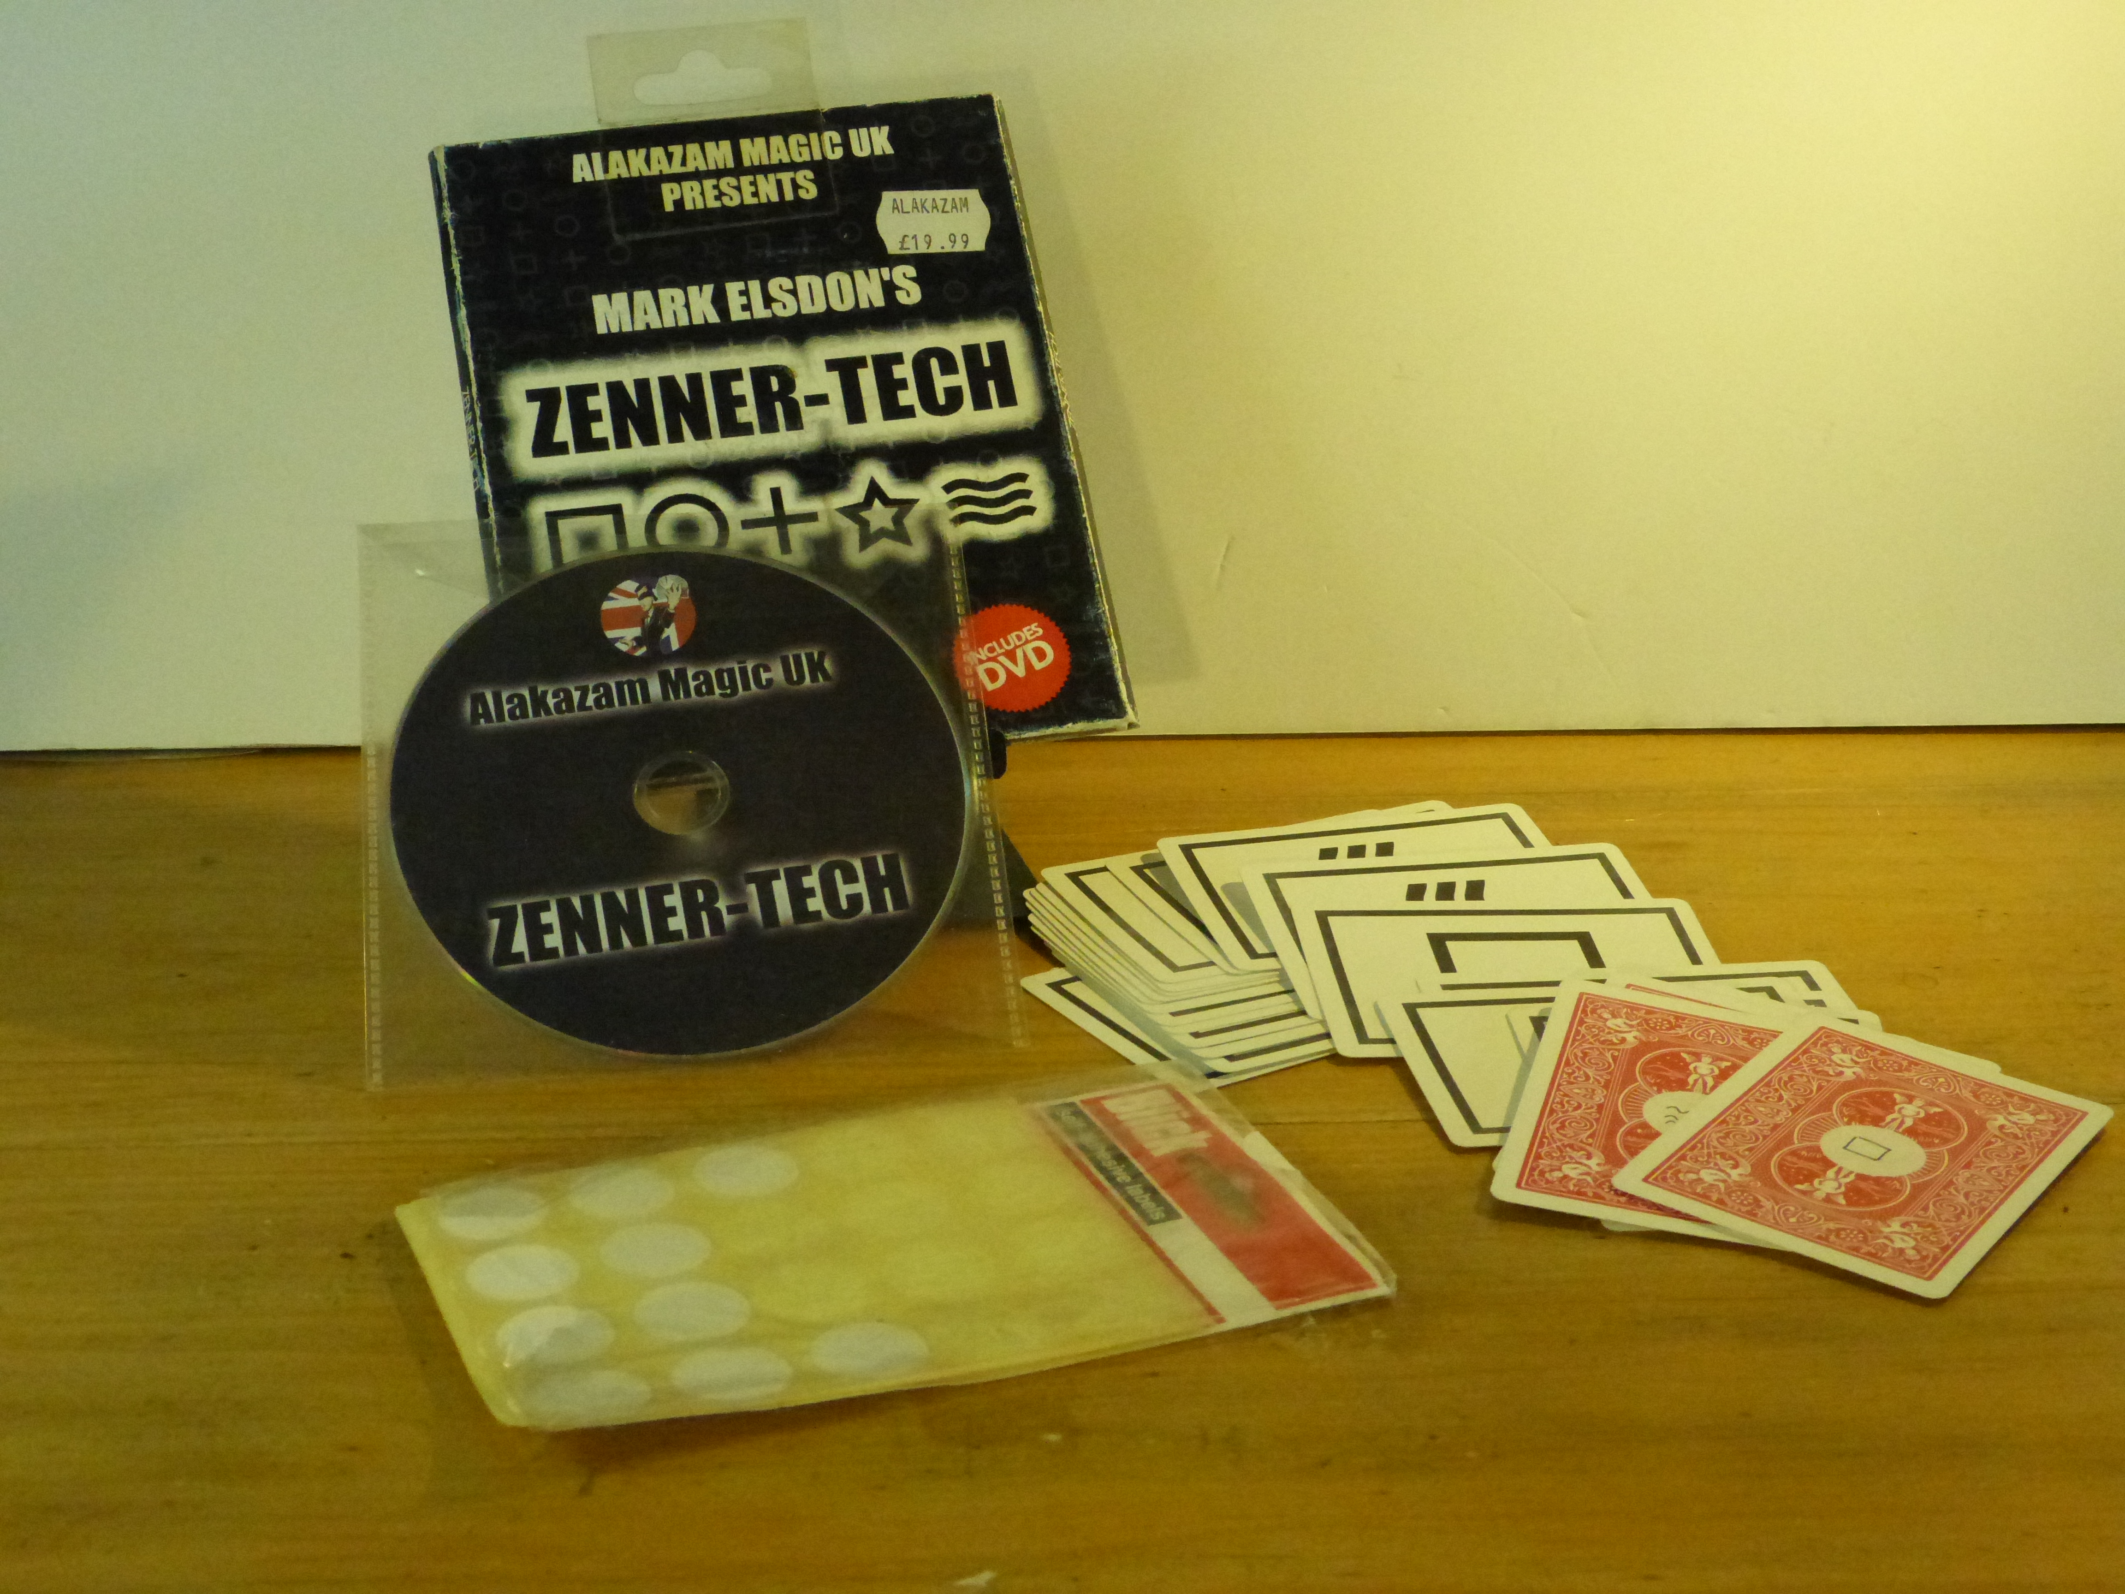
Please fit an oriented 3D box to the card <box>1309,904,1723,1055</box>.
[{"bbox_3d":[0.097,0.037,0.605,0.089,0.001,0.064,0,27,-5],"label":"card"}]

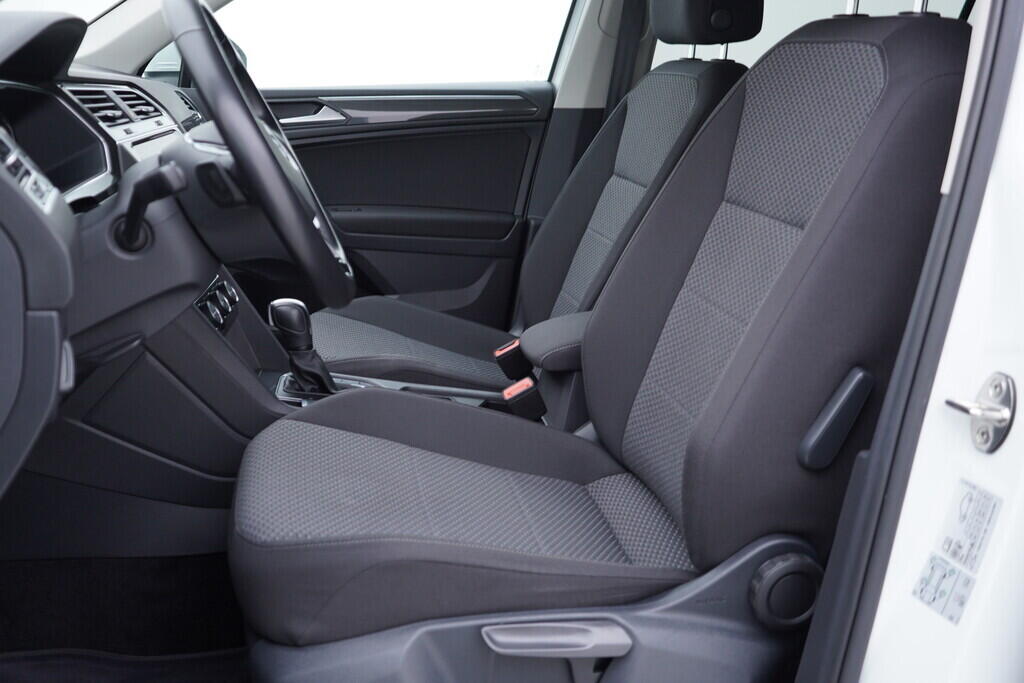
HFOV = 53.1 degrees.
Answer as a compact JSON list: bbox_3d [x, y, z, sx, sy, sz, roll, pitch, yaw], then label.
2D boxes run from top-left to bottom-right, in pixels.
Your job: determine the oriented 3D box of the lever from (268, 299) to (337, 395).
[{"bbox_3d":[-0.301,0.007,1.477,0.072,0.135,0.060,-17,16,-2],"label":"lever"}]

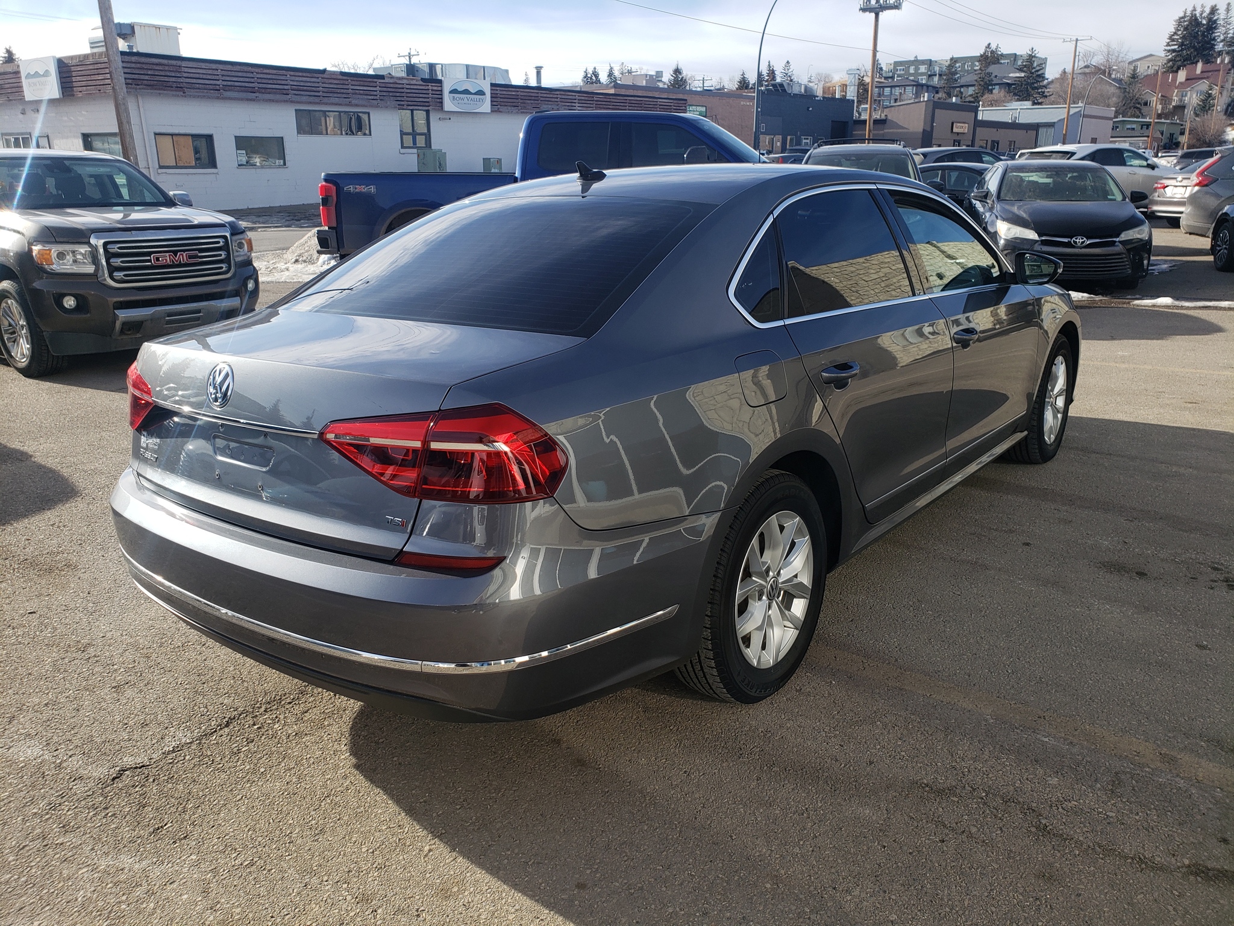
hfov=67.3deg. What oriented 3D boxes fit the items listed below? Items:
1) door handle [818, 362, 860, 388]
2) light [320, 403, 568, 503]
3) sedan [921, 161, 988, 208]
[{"bbox_3d":[0.640,-0.254,2.656,0.050,0.055,0.240,10,20,38],"label":"door handle"},{"bbox_3d":[-0.361,-0.057,1.910,0.520,0.210,0.250,11,21,38],"label":"light"},{"bbox_3d":[6.338,-5.036,17.899,4.600,1.450,1.800,3,17,17],"label":"sedan"}]

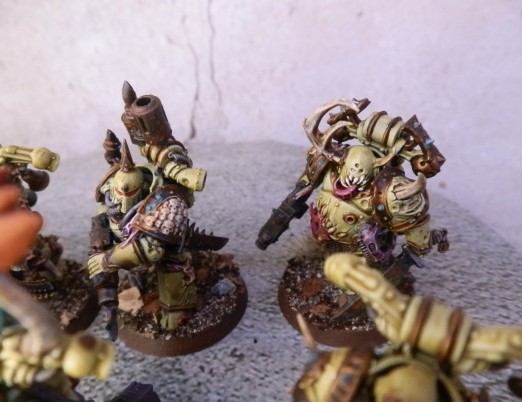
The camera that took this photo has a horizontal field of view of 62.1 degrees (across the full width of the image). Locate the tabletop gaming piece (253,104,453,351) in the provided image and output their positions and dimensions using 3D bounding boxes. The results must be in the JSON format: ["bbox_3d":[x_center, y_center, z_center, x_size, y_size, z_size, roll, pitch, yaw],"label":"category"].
[{"bbox_3d":[0.015,0.002,0.072,0.031,0.038,0.026,2,36,15],"label":"tabletop gaming piece"}]

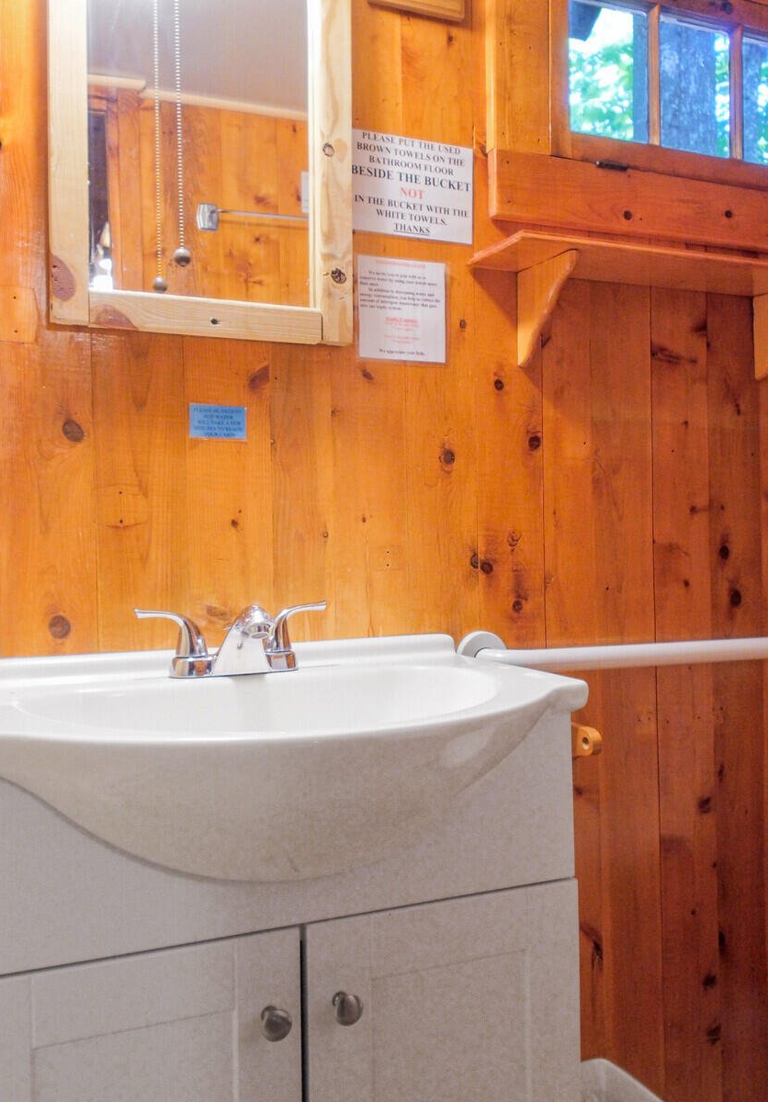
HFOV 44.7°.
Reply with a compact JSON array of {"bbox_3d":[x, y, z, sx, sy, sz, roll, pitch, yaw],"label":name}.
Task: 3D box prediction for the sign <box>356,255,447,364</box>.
[{"bbox_3d":[0.028,-0.331,1.282,0.130,0.139,0.004,-1,0,-22],"label":"sign"}]

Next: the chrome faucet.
[{"bbox_3d":[-0.162,0.104,1.074,0.231,0.079,0.157,-1,0,-22],"label":"chrome faucet"}]

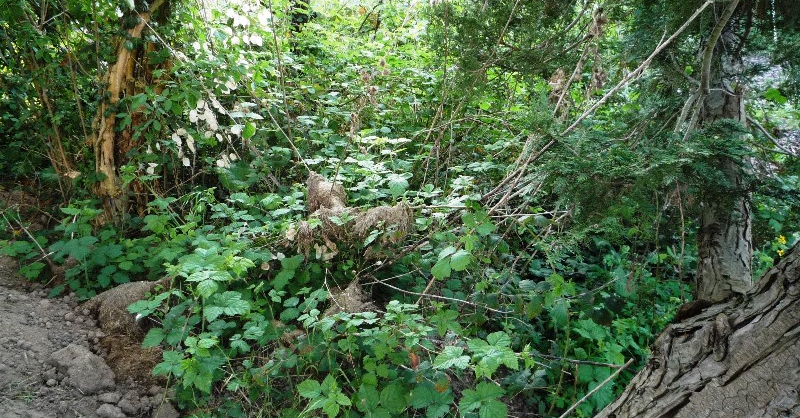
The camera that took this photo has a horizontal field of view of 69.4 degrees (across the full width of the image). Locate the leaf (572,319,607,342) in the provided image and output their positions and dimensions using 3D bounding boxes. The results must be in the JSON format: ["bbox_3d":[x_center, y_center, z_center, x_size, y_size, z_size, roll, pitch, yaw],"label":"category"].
[{"bbox_3d":[0.771,0.494,2.350,0.125,0.030,0.115,26,47,38],"label":"leaf"}]

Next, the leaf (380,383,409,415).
[{"bbox_3d":[-0.016,0.555,1.700,0.075,0.022,0.098,23,59,14],"label":"leaf"}]

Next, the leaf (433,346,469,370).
[{"bbox_3d":[0.166,0.488,1.900,0.110,0.028,0.098,-21,40,-23],"label":"leaf"}]

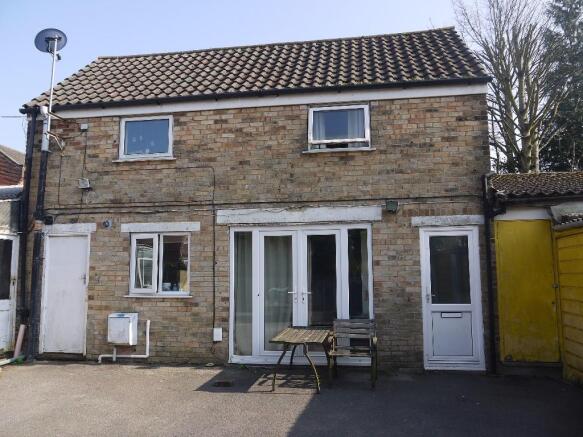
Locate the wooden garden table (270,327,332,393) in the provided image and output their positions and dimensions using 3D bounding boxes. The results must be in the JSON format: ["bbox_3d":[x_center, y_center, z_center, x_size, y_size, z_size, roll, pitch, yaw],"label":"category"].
[{"bbox_3d":[0.150,1.808,6.032,0.610,0.607,1.150,-1,-6,9],"label":"wooden garden table"}]

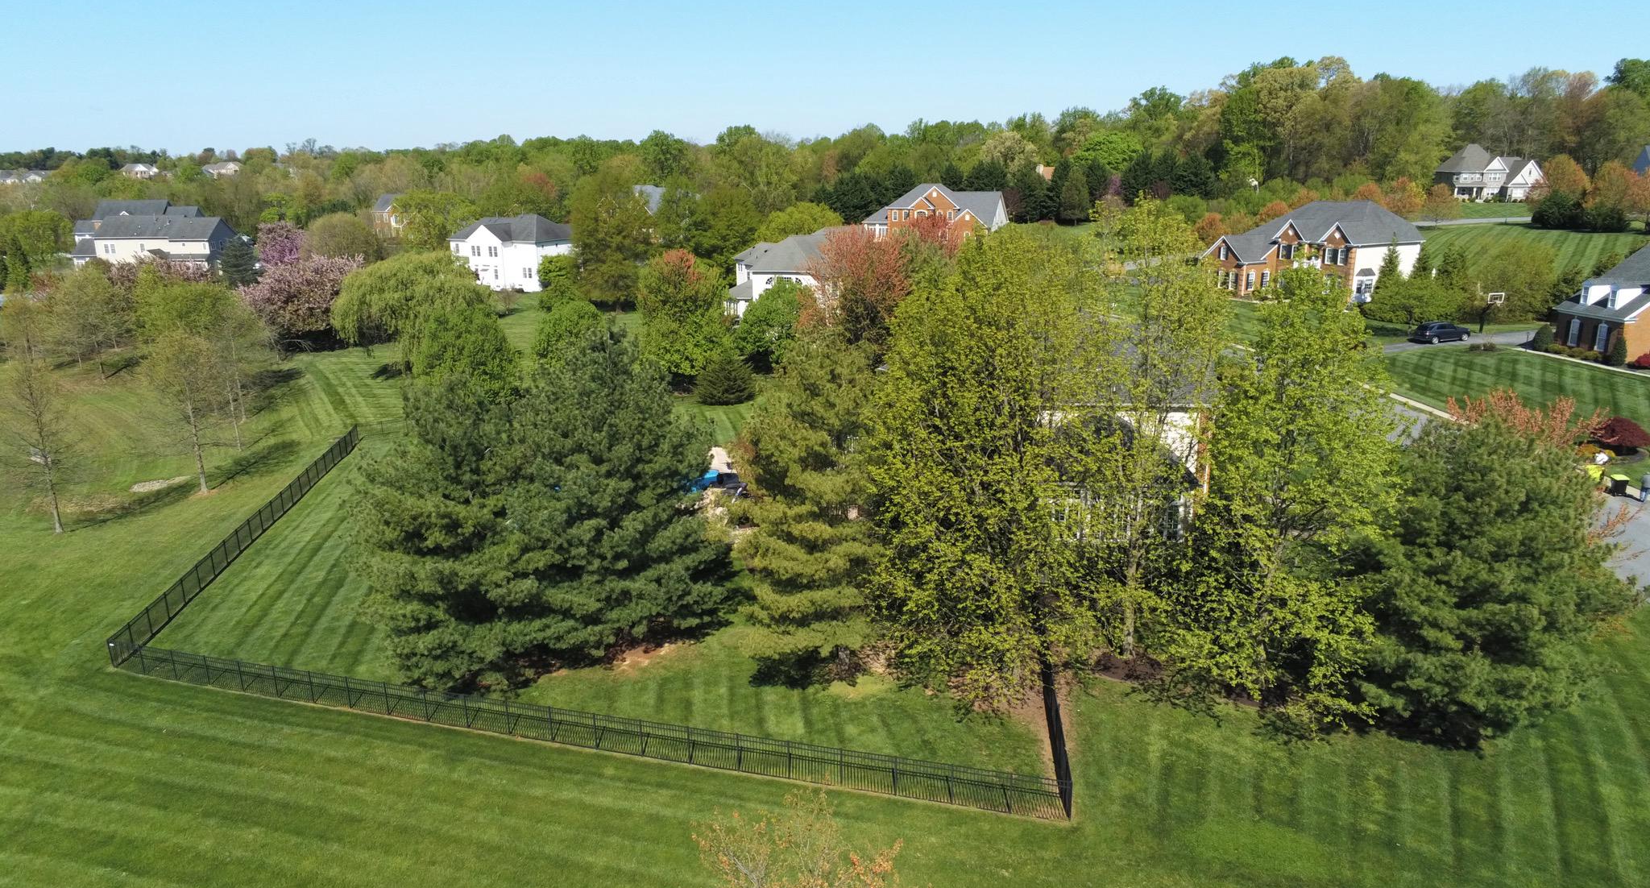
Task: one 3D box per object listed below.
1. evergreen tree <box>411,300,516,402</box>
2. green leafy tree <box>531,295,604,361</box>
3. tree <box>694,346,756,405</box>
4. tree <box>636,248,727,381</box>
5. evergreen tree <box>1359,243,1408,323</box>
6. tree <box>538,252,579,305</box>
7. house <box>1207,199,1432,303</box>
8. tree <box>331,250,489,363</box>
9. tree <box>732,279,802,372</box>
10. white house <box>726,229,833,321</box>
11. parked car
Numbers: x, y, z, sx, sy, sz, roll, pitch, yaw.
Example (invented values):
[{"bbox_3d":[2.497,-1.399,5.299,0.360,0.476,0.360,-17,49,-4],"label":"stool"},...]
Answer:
[{"bbox_3d":[-31.301,-7.884,93.813,8.700,9.270,8.700,-6,16,-18],"label":"evergreen tree"},{"bbox_3d":[-23.066,-8.548,96.849,6.730,8.990,6.730,-5,15,-13],"label":"green leafy tree"},{"bbox_3d":[-8.242,-5.607,89.397,4.950,4.710,4.950,-2,15,-5],"label":"tree"},{"bbox_3d":[-12.692,-10.672,94.442,7.830,12.160,7.830,-3,15,-7],"label":"tree"},{"bbox_3d":[56.643,-16.424,108.955,4.140,8.160,4.140,7,17,27],"label":"evergreen tree"},{"bbox_3d":[-32.998,-19.685,134.095,4.930,7.070,4.930,-5,15,-13],"label":"tree"},{"bbox_3d":[56.066,-22.415,126.035,17.000,10.680,16.000,-9,17,-28],"label":"house"},{"bbox_3d":[-42.569,-13.763,110.533,14.900,11.450,14.900,-7,16,-20],"label":"tree"},{"bbox_3d":[-5.309,-10.643,98.877,6.340,8.760,6.340,-2,15,-3],"label":"tree"},{"bbox_3d":[-2.166,-17.168,112.700,14.000,9.700,17.000,2,15,12],"label":"white house"},{"bbox_3d":[55.737,-10.118,98.705,4.800,1.720,1.930,-4,15,-11],"label":"parked car"}]

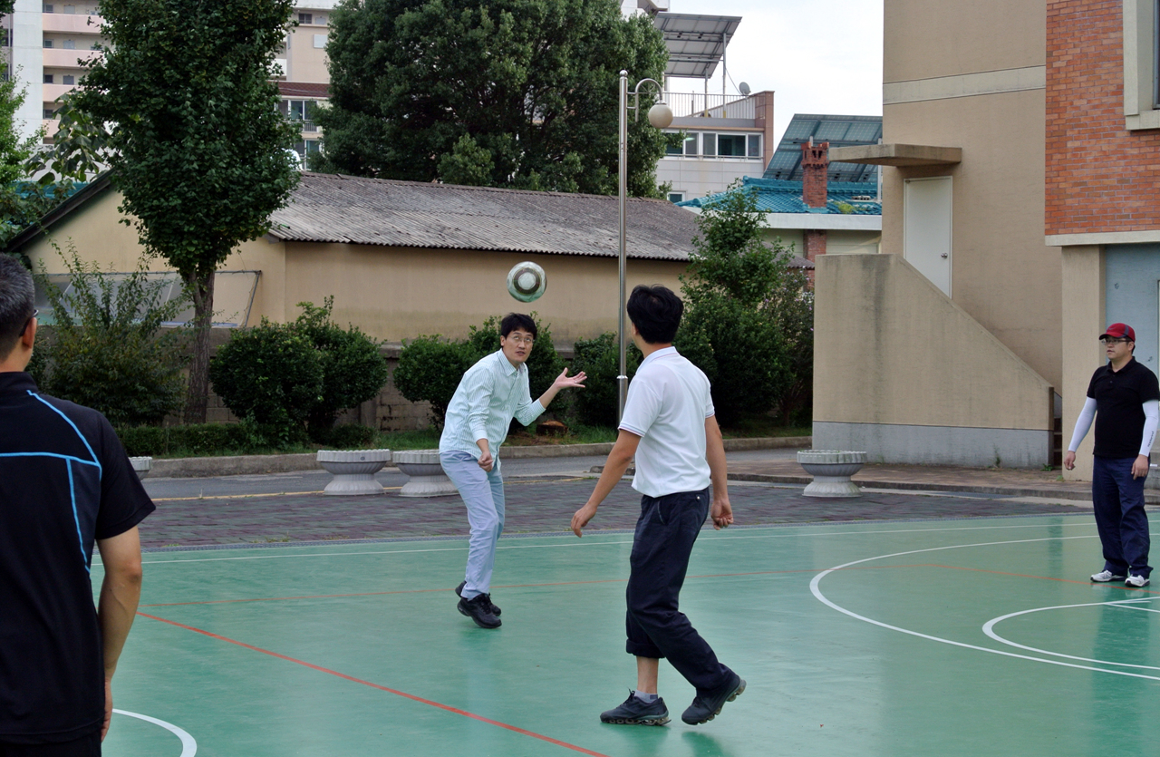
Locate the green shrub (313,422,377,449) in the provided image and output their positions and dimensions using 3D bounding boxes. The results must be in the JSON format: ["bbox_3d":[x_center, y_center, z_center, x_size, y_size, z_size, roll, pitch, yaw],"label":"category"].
[{"bbox_3d":[-3.211,0.780,32.600,0.880,0.380,0.700,0,1,0],"label":"green shrub"}]

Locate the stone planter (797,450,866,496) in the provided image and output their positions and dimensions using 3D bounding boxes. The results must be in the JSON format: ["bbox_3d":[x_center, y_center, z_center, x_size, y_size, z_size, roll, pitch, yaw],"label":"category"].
[{"bbox_3d":[2.696,1.021,25.500,0.755,0.470,0.755,1,1,0],"label":"stone planter"}]

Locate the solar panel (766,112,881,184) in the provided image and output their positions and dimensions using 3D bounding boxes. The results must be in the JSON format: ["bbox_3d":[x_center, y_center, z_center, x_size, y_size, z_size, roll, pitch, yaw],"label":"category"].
[{"bbox_3d":[7.980,-6.840,71.200,4.300,0.130,2.900,0,-36,-17],"label":"solar panel"}]

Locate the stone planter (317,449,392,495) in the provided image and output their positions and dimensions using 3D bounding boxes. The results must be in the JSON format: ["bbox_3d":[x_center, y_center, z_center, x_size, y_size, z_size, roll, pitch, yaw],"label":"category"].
[{"bbox_3d":[-2.363,0.982,25.000,0.775,0.460,0.775,1,1,0],"label":"stone planter"}]

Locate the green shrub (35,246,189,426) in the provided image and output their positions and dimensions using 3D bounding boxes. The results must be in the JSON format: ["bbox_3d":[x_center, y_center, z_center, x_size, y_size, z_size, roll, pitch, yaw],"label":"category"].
[{"bbox_3d":[-6.483,-0.501,33.000,2.150,2.650,2.000,1,1,0],"label":"green shrub"}]

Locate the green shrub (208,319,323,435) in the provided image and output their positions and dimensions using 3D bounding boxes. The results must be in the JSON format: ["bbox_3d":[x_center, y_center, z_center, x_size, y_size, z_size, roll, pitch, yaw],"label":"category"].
[{"bbox_3d":[-4.419,0.013,33.600,1.600,1.700,1.500,1,1,0],"label":"green shrub"}]

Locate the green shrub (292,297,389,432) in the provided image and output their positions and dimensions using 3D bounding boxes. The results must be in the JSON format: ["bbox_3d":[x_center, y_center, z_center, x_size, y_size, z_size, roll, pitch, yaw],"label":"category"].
[{"bbox_3d":[-3.480,-0.144,34.400,1.450,2.000,1.400,1,1,0],"label":"green shrub"}]

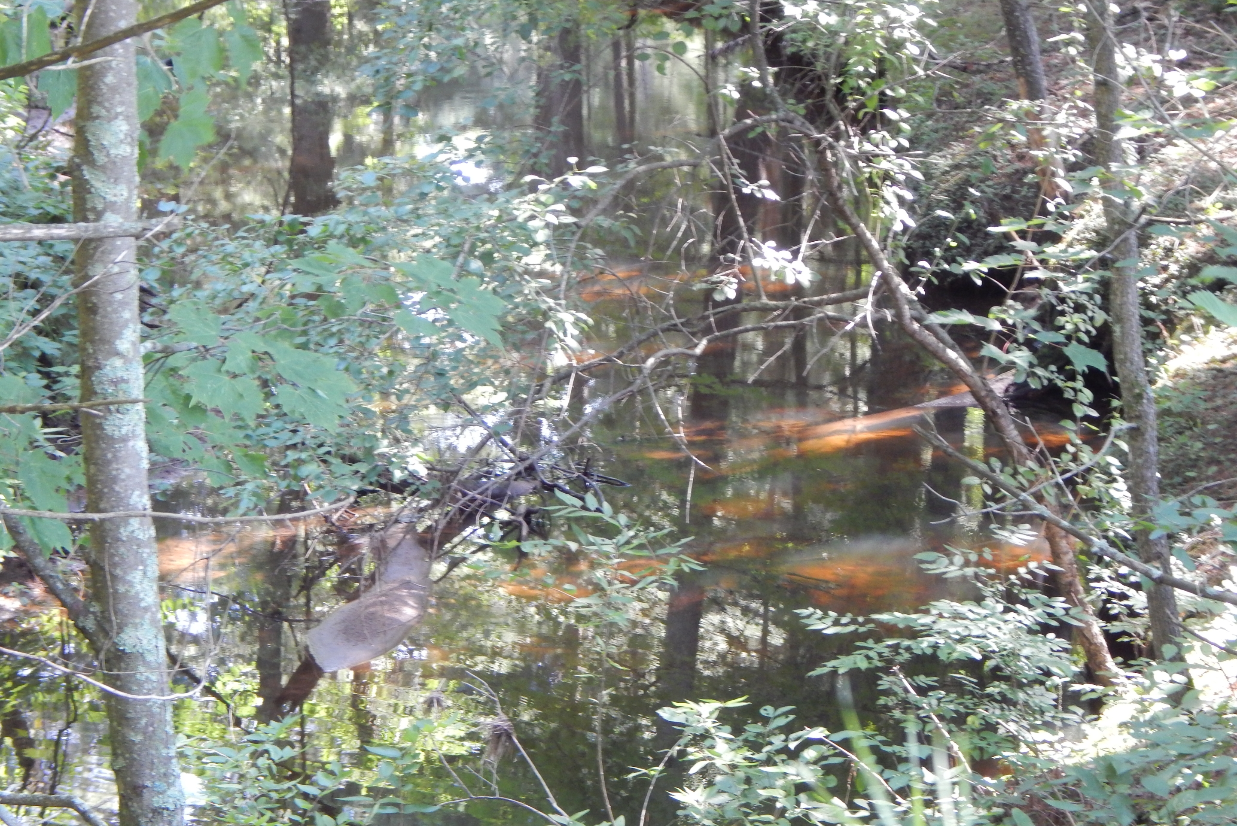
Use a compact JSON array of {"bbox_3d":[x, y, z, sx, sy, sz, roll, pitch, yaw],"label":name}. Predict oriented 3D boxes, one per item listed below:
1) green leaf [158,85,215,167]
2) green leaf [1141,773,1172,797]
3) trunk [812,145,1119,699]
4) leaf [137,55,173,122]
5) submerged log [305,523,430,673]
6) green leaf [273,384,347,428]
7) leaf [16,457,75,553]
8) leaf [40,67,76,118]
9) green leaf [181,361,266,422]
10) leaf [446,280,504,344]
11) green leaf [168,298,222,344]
[{"bbox_3d":[-0.599,-0.398,5.700,0.079,0.114,0.035,0,13,0],"label":"green leaf"},{"bbox_3d":[0.968,0.670,7.400,0.056,0.043,0.035,0,13,0],"label":"green leaf"},{"bbox_3d":[0.818,0.007,9.600,0.160,1.450,0.180,-28,0,6],"label":"trunk"},{"bbox_3d":[-0.680,-0.462,5.850,0.070,0.096,0.035,0,13,0],"label":"leaf"},{"bbox_3d":[-0.654,0.482,10.700,0.240,0.270,0.750,6,14,26],"label":"submerged log"},{"bbox_3d":[-0.435,-0.010,5.800,0.105,0.063,0.050,0,13,0],"label":"green leaf"},{"bbox_3d":[-0.795,0.127,5.700,0.082,0.133,0.035,0,13,0],"label":"leaf"},{"bbox_3d":[-0.784,-0.451,5.800,0.065,0.072,0.035,0,13,0],"label":"leaf"},{"bbox_3d":[-0.558,-0.031,5.800,0.119,0.090,0.050,0,13,0],"label":"green leaf"},{"bbox_3d":[-0.205,-0.145,5.900,0.085,0.094,0.050,0,13,0],"label":"leaf"},{"bbox_3d":[-0.603,-0.131,5.850,0.077,0.066,0.050,0,13,0],"label":"green leaf"}]

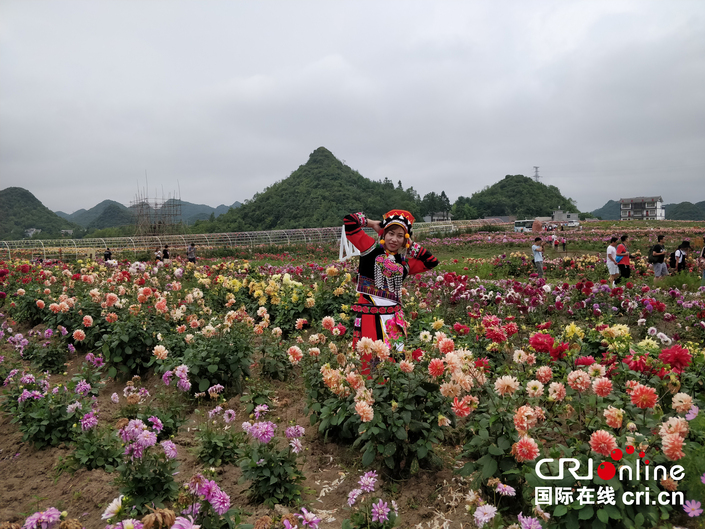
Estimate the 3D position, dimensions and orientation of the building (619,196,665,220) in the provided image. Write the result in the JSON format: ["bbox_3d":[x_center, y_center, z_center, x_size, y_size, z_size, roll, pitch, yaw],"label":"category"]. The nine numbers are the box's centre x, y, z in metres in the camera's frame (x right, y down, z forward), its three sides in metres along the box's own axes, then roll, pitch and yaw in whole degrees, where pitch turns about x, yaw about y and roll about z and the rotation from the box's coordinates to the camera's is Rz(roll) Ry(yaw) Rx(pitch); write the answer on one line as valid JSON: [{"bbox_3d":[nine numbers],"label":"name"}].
[{"bbox_3d":[127.090,-24.320,215.000,8.500,10.800,15.800,-4,6,-43],"label":"building"}]

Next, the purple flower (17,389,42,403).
[{"bbox_3d":[-2.206,0.898,3.350,0.164,0.096,0.106,0,3,0],"label":"purple flower"}]

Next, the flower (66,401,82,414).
[{"bbox_3d":[-1.903,0.982,3.350,0.106,0.086,0.075,-2,4,-30],"label":"flower"}]

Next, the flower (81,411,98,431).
[{"bbox_3d":[-1.614,0.957,3.000,0.110,0.123,0.088,0,3,0],"label":"flower"}]

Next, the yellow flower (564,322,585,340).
[{"bbox_3d":[1.612,0.487,3.550,0.145,0.131,0.123,2,5,25],"label":"yellow flower"}]

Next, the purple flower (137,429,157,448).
[{"bbox_3d":[-1.117,0.943,2.650,0.108,0.108,0.081,-2,4,-23],"label":"purple flower"}]

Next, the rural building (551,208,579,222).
[{"bbox_3d":[71.886,-16.453,168.000,9.112,4.800,8.000,0,3,9],"label":"rural building"}]

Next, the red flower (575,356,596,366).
[{"bbox_3d":[1.382,0.575,2.900,0.130,0.065,0.115,0,-6,0],"label":"red flower"}]

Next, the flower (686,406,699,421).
[{"bbox_3d":[1.460,0.640,2.100,0.052,0.060,0.042,0,4,-5],"label":"flower"}]

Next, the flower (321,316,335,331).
[{"bbox_3d":[-0.201,0.493,4.100,0.109,0.113,0.085,0,3,-3],"label":"flower"}]

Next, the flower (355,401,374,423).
[{"bbox_3d":[0.073,0.860,2.850,0.111,0.122,0.095,-1,3,-18],"label":"flower"}]

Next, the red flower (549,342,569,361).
[{"bbox_3d":[1.306,0.552,3.100,0.127,0.114,0.100,-1,3,-11],"label":"red flower"}]

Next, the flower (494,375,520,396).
[{"bbox_3d":[0.808,0.634,2.550,0.130,0.110,0.095,1,3,18],"label":"flower"}]

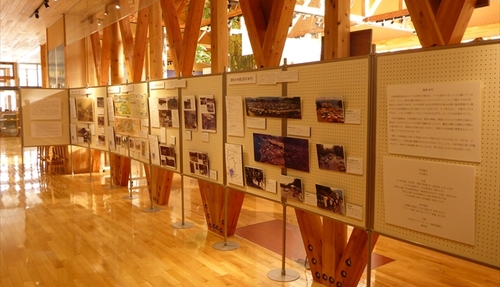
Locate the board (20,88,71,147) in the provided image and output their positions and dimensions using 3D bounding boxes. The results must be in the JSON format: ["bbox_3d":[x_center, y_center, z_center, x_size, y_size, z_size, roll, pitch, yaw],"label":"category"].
[{"bbox_3d":[-4.294,-0.543,8.534,0.920,1.200,0.040,-1,6,-15],"label":"board"}]

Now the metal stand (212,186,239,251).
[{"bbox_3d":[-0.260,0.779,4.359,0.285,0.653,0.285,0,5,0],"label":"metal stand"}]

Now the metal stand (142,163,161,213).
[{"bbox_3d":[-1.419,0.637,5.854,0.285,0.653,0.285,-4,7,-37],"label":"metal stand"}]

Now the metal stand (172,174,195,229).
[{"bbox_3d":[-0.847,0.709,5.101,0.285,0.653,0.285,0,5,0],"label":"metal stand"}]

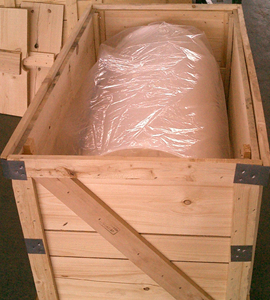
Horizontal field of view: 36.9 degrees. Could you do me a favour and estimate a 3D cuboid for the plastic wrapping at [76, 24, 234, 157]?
[{"bbox_3d":[0.092,-0.073,1.741,0.610,0.564,1.093,2,36,8],"label":"plastic wrapping"}]

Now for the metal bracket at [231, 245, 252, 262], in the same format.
[{"bbox_3d":[0.334,0.322,1.265,0.063,0.074,0.018,2,36,8],"label":"metal bracket"}]

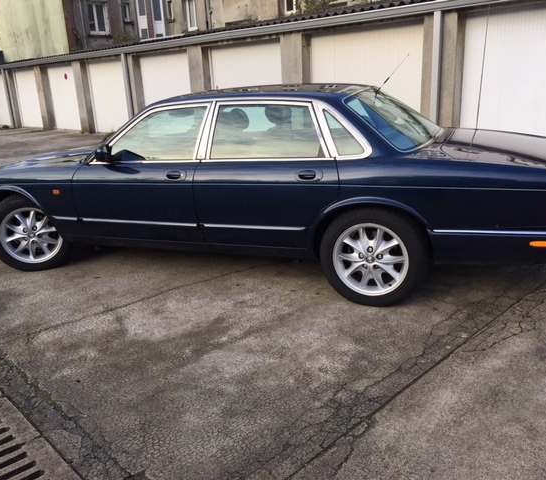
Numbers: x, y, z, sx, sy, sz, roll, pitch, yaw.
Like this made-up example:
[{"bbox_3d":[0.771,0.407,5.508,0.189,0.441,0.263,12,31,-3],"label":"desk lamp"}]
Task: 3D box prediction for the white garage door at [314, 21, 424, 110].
[{"bbox_3d":[1.506,-2.483,9.051,0.080,2.040,2.330,-18,22,-41],"label":"white garage door"}]

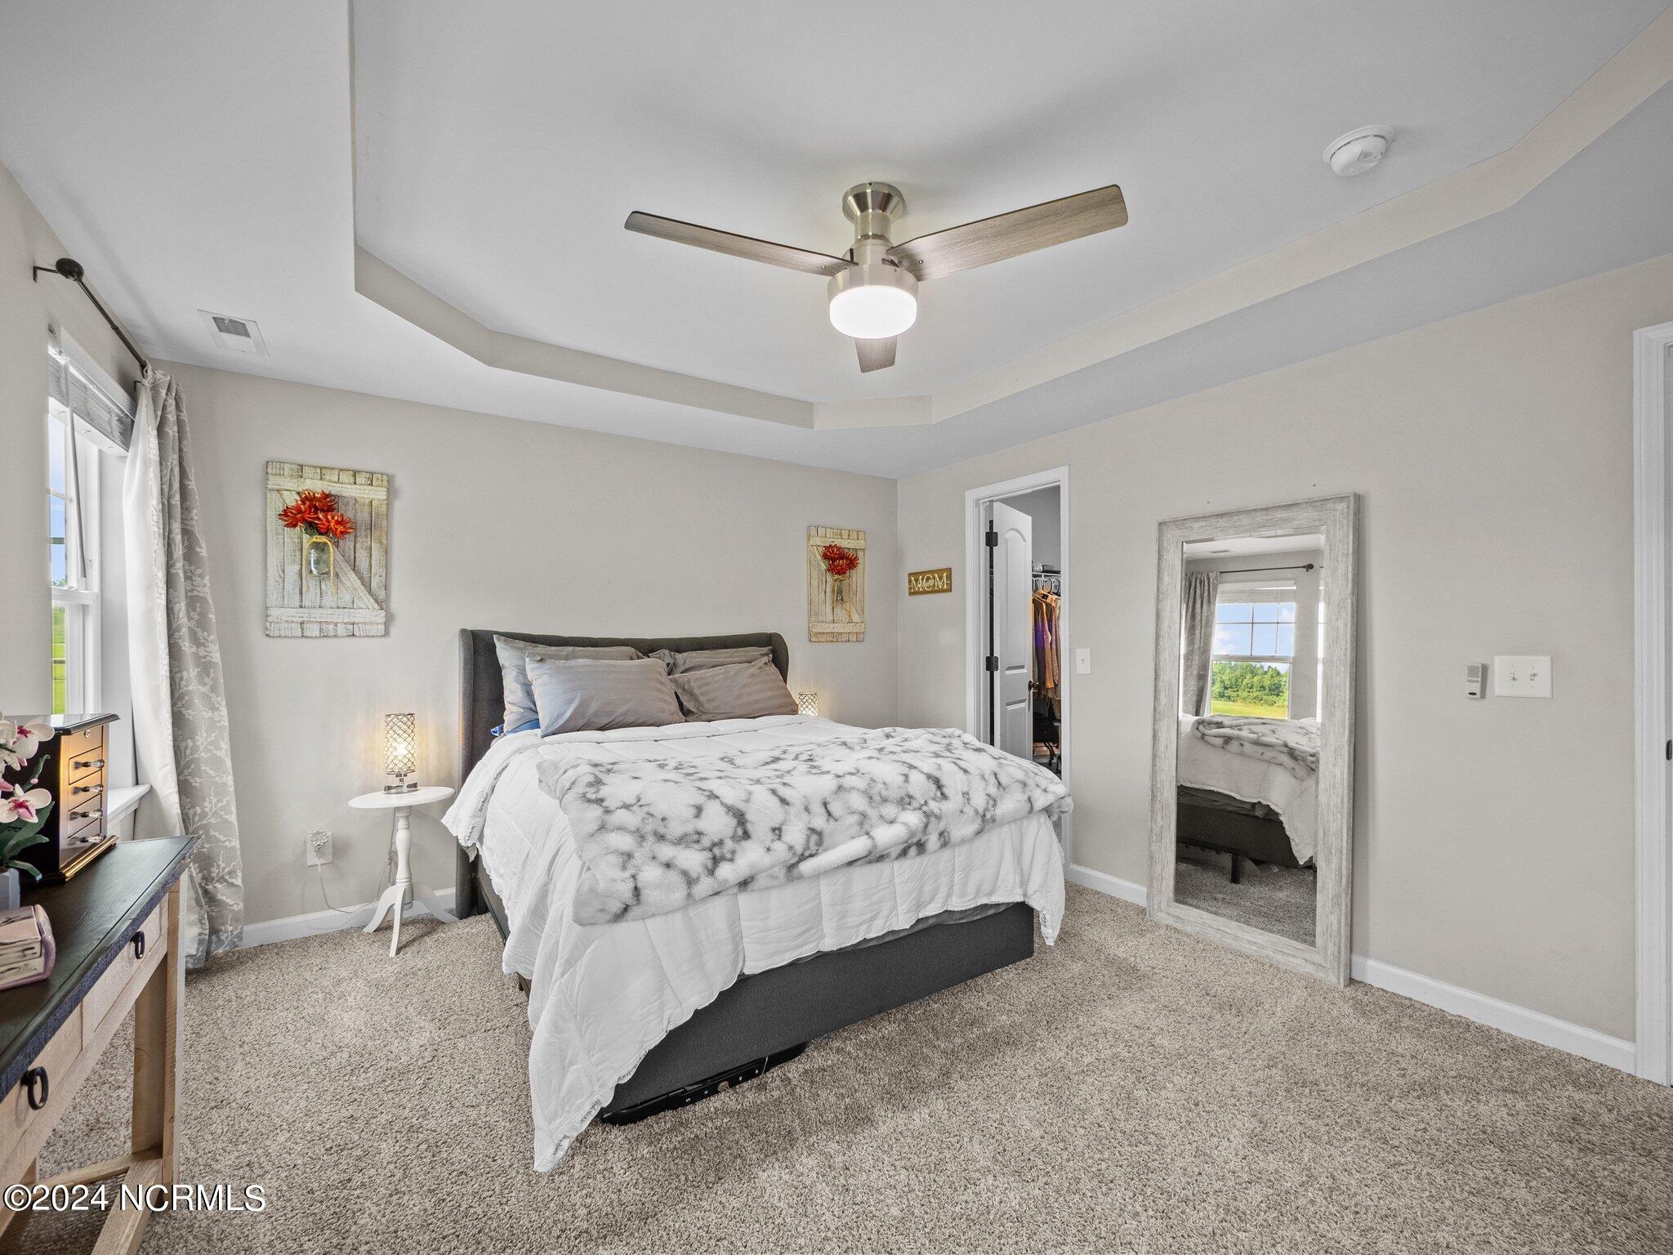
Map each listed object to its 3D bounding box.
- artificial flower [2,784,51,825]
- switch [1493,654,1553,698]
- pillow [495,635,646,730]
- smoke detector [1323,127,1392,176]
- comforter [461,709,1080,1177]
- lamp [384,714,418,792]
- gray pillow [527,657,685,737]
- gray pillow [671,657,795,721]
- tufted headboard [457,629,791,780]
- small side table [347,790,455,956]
[{"bbox_3d":[-1.482,0.324,1.238,0.066,0.065,0.040,0,0,-41],"label":"artificial flower"},{"bbox_3d":[2.168,0.156,2.139,0.012,0.127,0.130,0,0,-34],"label":"switch"},{"bbox_3d":[-1.262,0.267,3.229,0.670,0.440,0.160,0,-14,-34],"label":"pillow"},{"bbox_3d":[1.283,-1.159,1.664,0.139,0.047,0.139,0,0,-34],"label":"smoke detector"},{"bbox_3d":[-0.387,0.839,2.679,1.858,0.845,1.658,0,0,-34],"label":"comforter"},{"bbox_3d":[-1.850,0.549,2.888,0.120,0.335,0.120,0,0,-34],"label":"lamp"},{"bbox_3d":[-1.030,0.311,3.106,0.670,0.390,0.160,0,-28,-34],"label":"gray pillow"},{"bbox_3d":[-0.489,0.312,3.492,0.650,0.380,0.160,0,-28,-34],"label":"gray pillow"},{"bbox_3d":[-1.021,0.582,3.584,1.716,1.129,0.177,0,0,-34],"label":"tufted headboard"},{"bbox_3d":[-1.833,1.015,2.872,0.385,0.595,0.385,0,0,-34],"label":"small side table"}]

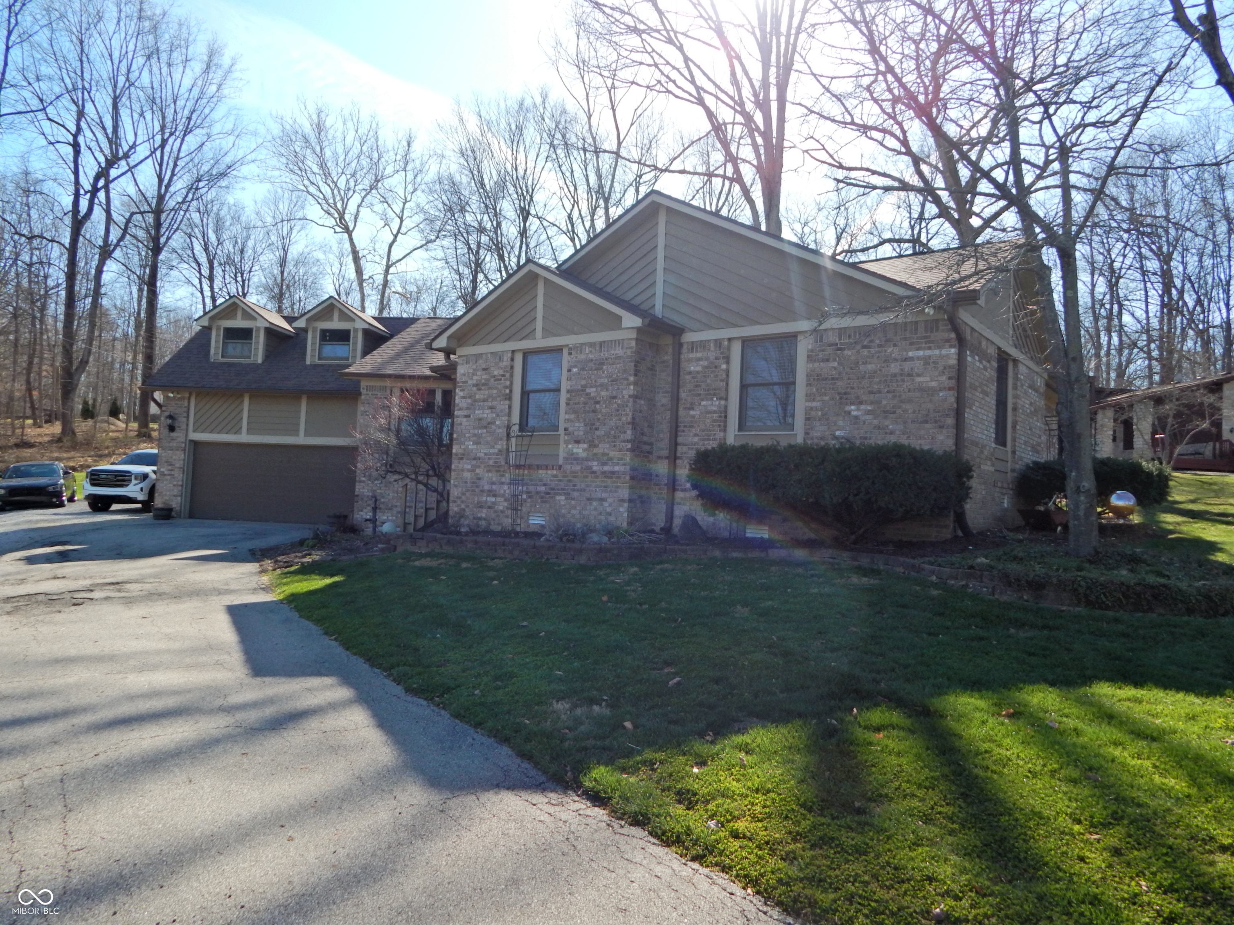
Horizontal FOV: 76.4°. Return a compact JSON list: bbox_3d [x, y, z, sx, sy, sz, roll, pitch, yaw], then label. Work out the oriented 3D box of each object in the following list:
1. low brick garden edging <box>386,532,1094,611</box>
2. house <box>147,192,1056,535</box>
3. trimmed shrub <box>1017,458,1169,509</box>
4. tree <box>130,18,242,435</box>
[{"bbox_3d":[0.436,1.209,9.754,9.555,0.543,1.224,1,-2,38],"label":"low brick garden edging"},{"bbox_3d":[-2.763,-1.271,19.573,23.750,6.100,9.350,1,-2,38],"label":"house"},{"bbox_3d":[7.459,0.423,12.288,2.000,1.000,1.900,1,-2,38],"label":"trimmed shrub"},{"bbox_3d":[-22.102,-11.973,40.000,5.200,21.000,5.200,3,-2,-30],"label":"tree"}]

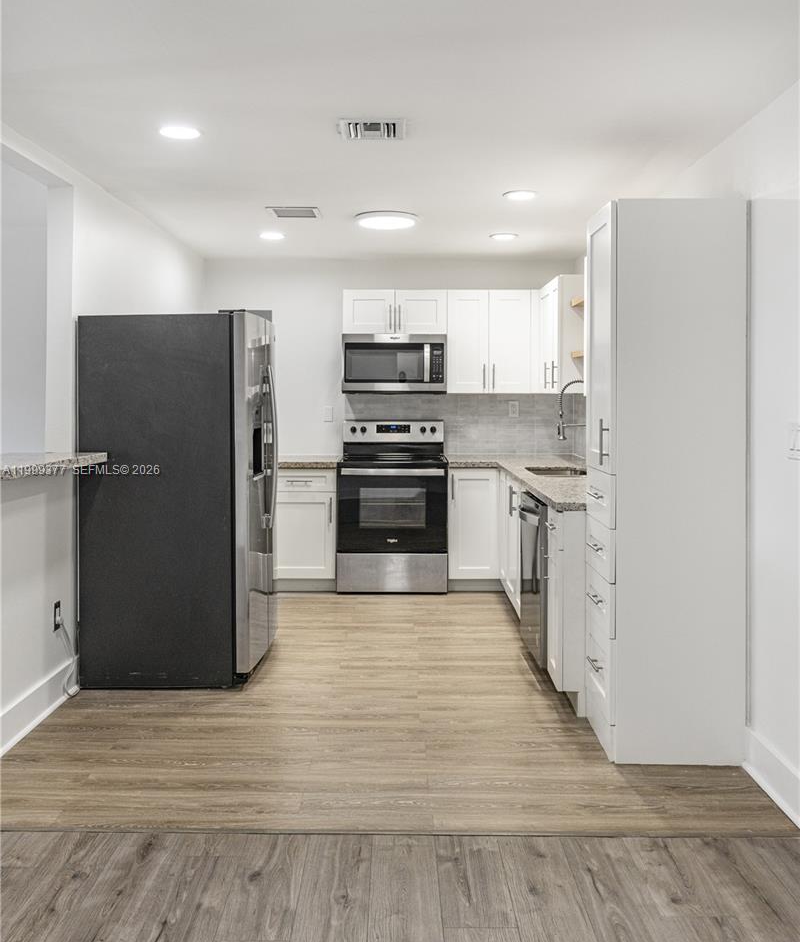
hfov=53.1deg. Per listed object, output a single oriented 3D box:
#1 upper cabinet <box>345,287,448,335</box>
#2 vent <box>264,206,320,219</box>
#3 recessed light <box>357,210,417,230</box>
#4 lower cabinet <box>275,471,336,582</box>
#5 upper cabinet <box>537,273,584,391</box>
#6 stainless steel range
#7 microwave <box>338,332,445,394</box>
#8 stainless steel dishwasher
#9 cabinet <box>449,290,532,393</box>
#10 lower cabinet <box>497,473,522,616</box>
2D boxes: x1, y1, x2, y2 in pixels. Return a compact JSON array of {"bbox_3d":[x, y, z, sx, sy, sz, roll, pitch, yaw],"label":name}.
[{"bbox_3d":[-0.033,-1.173,5.995,0.760,0.320,0.330,0,3,1],"label":"upper cabinet"},{"bbox_3d":[-0.620,-1.521,4.730,0.310,0.020,0.310,0,3,1],"label":"vent"},{"bbox_3d":[-0.079,-1.511,4.870,0.380,0.050,0.380,0,3,1],"label":"recessed light"},{"bbox_3d":[-0.700,0.345,5.850,0.510,0.800,0.620,0,3,1],"label":"lower cabinet"},{"bbox_3d":[1.180,-0.907,5.455,0.325,0.755,0.620,0,3,1],"label":"upper cabinet"},{"bbox_3d":[-0.050,0.235,5.790,0.760,1.180,0.690,0,3,1],"label":"stainless steel range"},{"bbox_3d":[-0.037,-0.787,5.960,0.760,0.430,0.400,0,3,1],"label":"microwave"},{"bbox_3d":[0.925,0.528,3.935,0.610,0.810,0.600,0,3,1],"label":"stainless steel dishwasher"},{"bbox_3d":[0.653,-0.956,5.995,0.610,0.755,0.330,0,3,1],"label":"cabinet"},{"bbox_3d":[0.990,0.439,4.810,0.610,0.800,1.020,0,3,1],"label":"lower cabinet"}]

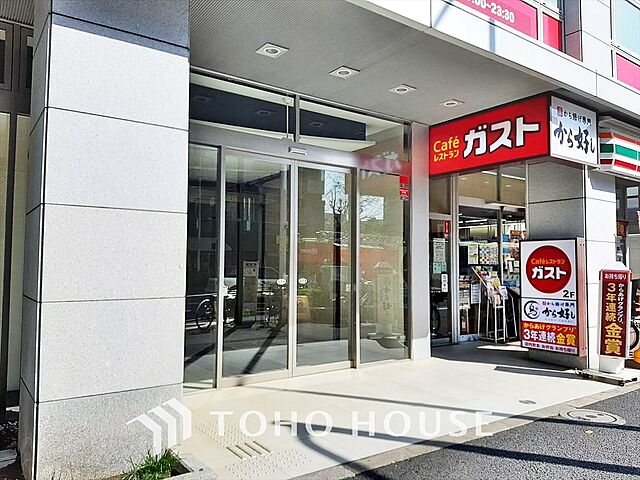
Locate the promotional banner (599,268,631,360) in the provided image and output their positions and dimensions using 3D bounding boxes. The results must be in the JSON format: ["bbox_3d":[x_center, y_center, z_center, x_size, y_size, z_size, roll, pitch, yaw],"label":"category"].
[{"bbox_3d":[3.660,0.917,5.974,0.090,1.080,0.360,3,-3,-44],"label":"promotional banner"}]

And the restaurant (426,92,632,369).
[{"bbox_3d":[2.959,0.042,7.375,2.277,3.451,2.465,2,-3,-36],"label":"restaurant"}]

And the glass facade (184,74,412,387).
[{"bbox_3d":[-0.150,-0.053,5.993,3.523,3.451,0.174,2,-3,-36],"label":"glass facade"}]

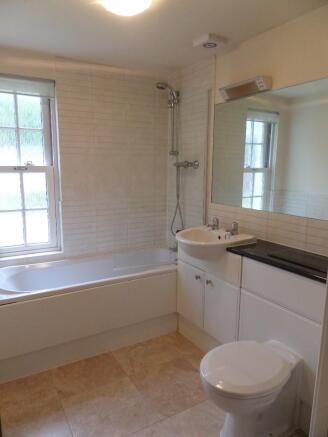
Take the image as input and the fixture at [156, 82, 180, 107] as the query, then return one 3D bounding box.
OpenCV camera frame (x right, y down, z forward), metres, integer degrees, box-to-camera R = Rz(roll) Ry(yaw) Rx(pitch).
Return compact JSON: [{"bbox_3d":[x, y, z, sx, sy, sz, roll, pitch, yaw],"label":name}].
[{"bbox_3d":[0.039,-1.089,2.650,0.200,0.200,0.085,-5,11,-30],"label":"fixture"}]

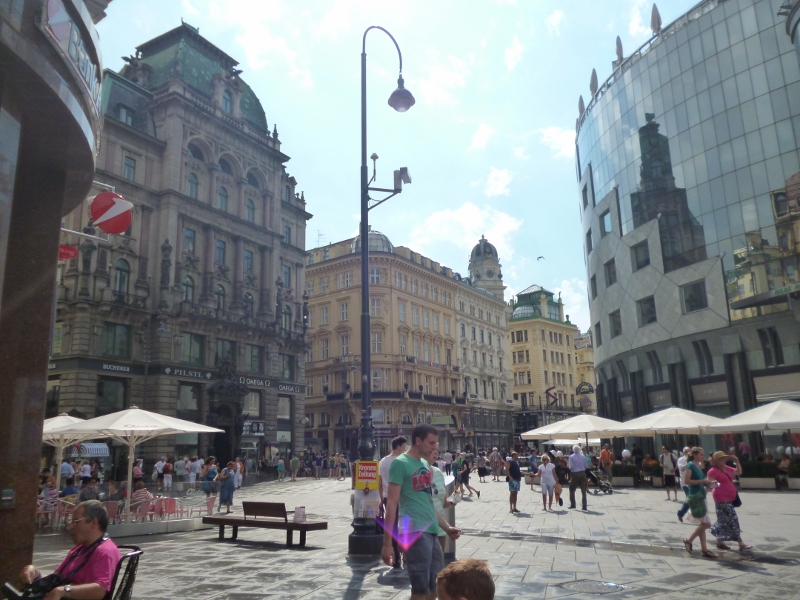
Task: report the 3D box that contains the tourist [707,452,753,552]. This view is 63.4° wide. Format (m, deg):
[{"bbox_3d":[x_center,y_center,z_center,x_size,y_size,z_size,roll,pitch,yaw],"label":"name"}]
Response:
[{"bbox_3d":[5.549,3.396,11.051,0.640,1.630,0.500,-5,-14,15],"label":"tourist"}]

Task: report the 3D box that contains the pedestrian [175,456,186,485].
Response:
[{"bbox_3d":[-11.786,9.312,34.817,0.500,1.700,0.350,-2,-13,3],"label":"pedestrian"}]

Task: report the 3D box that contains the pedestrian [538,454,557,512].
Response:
[{"bbox_3d":[4.265,5.302,18.909,0.500,1.620,0.360,-6,-14,21],"label":"pedestrian"}]

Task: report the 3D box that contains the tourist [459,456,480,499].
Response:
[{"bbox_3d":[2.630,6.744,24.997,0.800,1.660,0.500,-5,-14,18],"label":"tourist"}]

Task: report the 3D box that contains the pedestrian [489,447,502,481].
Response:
[{"bbox_3d":[4.935,8.566,33.596,0.550,1.721,0.400,-1,-13,-3],"label":"pedestrian"}]

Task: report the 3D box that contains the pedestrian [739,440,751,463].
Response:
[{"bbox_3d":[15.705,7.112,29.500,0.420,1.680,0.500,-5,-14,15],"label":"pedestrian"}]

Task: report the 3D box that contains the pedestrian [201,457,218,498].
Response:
[{"bbox_3d":[-6.395,6.157,21.805,0.420,1.660,0.520,-12,-17,39],"label":"pedestrian"}]

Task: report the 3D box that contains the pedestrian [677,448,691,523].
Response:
[{"bbox_3d":[6.553,4.307,15.095,0.500,1.714,0.520,0,-13,-6],"label":"pedestrian"}]

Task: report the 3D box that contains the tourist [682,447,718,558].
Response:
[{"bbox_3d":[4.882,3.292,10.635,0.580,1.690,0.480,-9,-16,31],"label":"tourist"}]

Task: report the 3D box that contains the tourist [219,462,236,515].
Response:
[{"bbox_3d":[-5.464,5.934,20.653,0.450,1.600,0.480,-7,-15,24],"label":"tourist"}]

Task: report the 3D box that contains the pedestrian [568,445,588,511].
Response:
[{"bbox_3d":[5.233,5.225,19.077,0.550,1.800,0.360,-3,-13,7],"label":"pedestrian"}]

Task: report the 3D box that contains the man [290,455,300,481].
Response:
[{"bbox_3d":[-7.078,11.385,43.896,0.550,1.721,0.360,0,-13,-6],"label":"man"}]

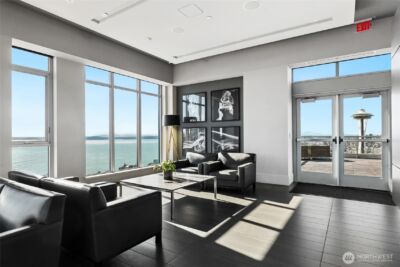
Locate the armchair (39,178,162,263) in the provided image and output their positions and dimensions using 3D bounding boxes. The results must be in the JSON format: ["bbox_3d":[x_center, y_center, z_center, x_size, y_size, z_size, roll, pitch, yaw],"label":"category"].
[{"bbox_3d":[-1.027,0.832,2.374,0.889,0.755,0.816,0,0,33],"label":"armchair"}]

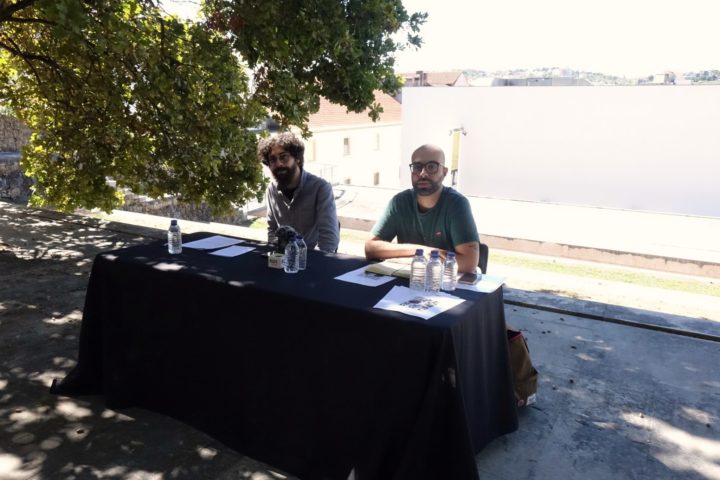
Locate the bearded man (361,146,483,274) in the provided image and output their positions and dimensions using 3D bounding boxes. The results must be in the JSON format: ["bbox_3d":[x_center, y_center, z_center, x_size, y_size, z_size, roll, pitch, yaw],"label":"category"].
[{"bbox_3d":[0.260,0.220,2.653,0.600,1.320,0.750,7,13,26],"label":"bearded man"}]

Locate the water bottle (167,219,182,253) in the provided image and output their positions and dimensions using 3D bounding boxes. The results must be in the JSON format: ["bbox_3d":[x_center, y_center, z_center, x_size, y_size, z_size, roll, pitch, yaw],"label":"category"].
[{"bbox_3d":[-0.941,-0.015,2.845,0.066,0.170,0.066,1,12,0],"label":"water bottle"}]

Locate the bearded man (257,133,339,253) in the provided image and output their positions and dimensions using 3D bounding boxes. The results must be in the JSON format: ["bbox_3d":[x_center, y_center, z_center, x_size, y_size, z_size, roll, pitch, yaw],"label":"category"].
[{"bbox_3d":[-0.415,0.097,3.103,0.540,1.360,0.750,8,13,30],"label":"bearded man"}]

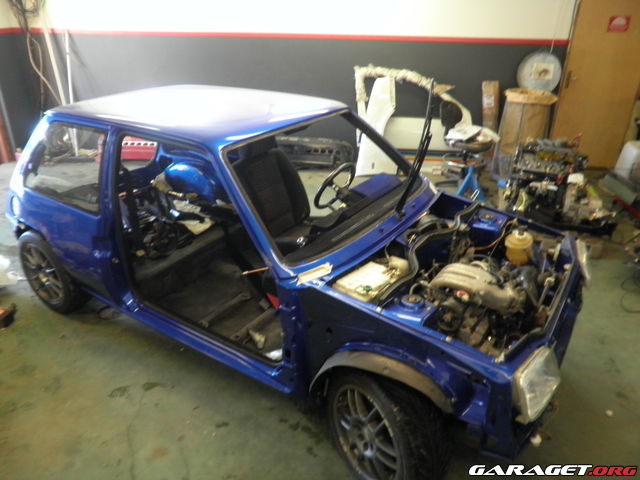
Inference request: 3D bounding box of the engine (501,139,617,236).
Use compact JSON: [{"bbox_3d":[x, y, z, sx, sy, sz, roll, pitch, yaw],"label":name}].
[{"bbox_3d":[2.121,-0.495,4.225,0.900,0.650,0.520,14,30,27],"label":"engine"}]

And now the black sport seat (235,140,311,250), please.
[{"bbox_3d":[-0.136,-0.245,3.169,0.860,0.910,0.510,17,31,30],"label":"black sport seat"}]

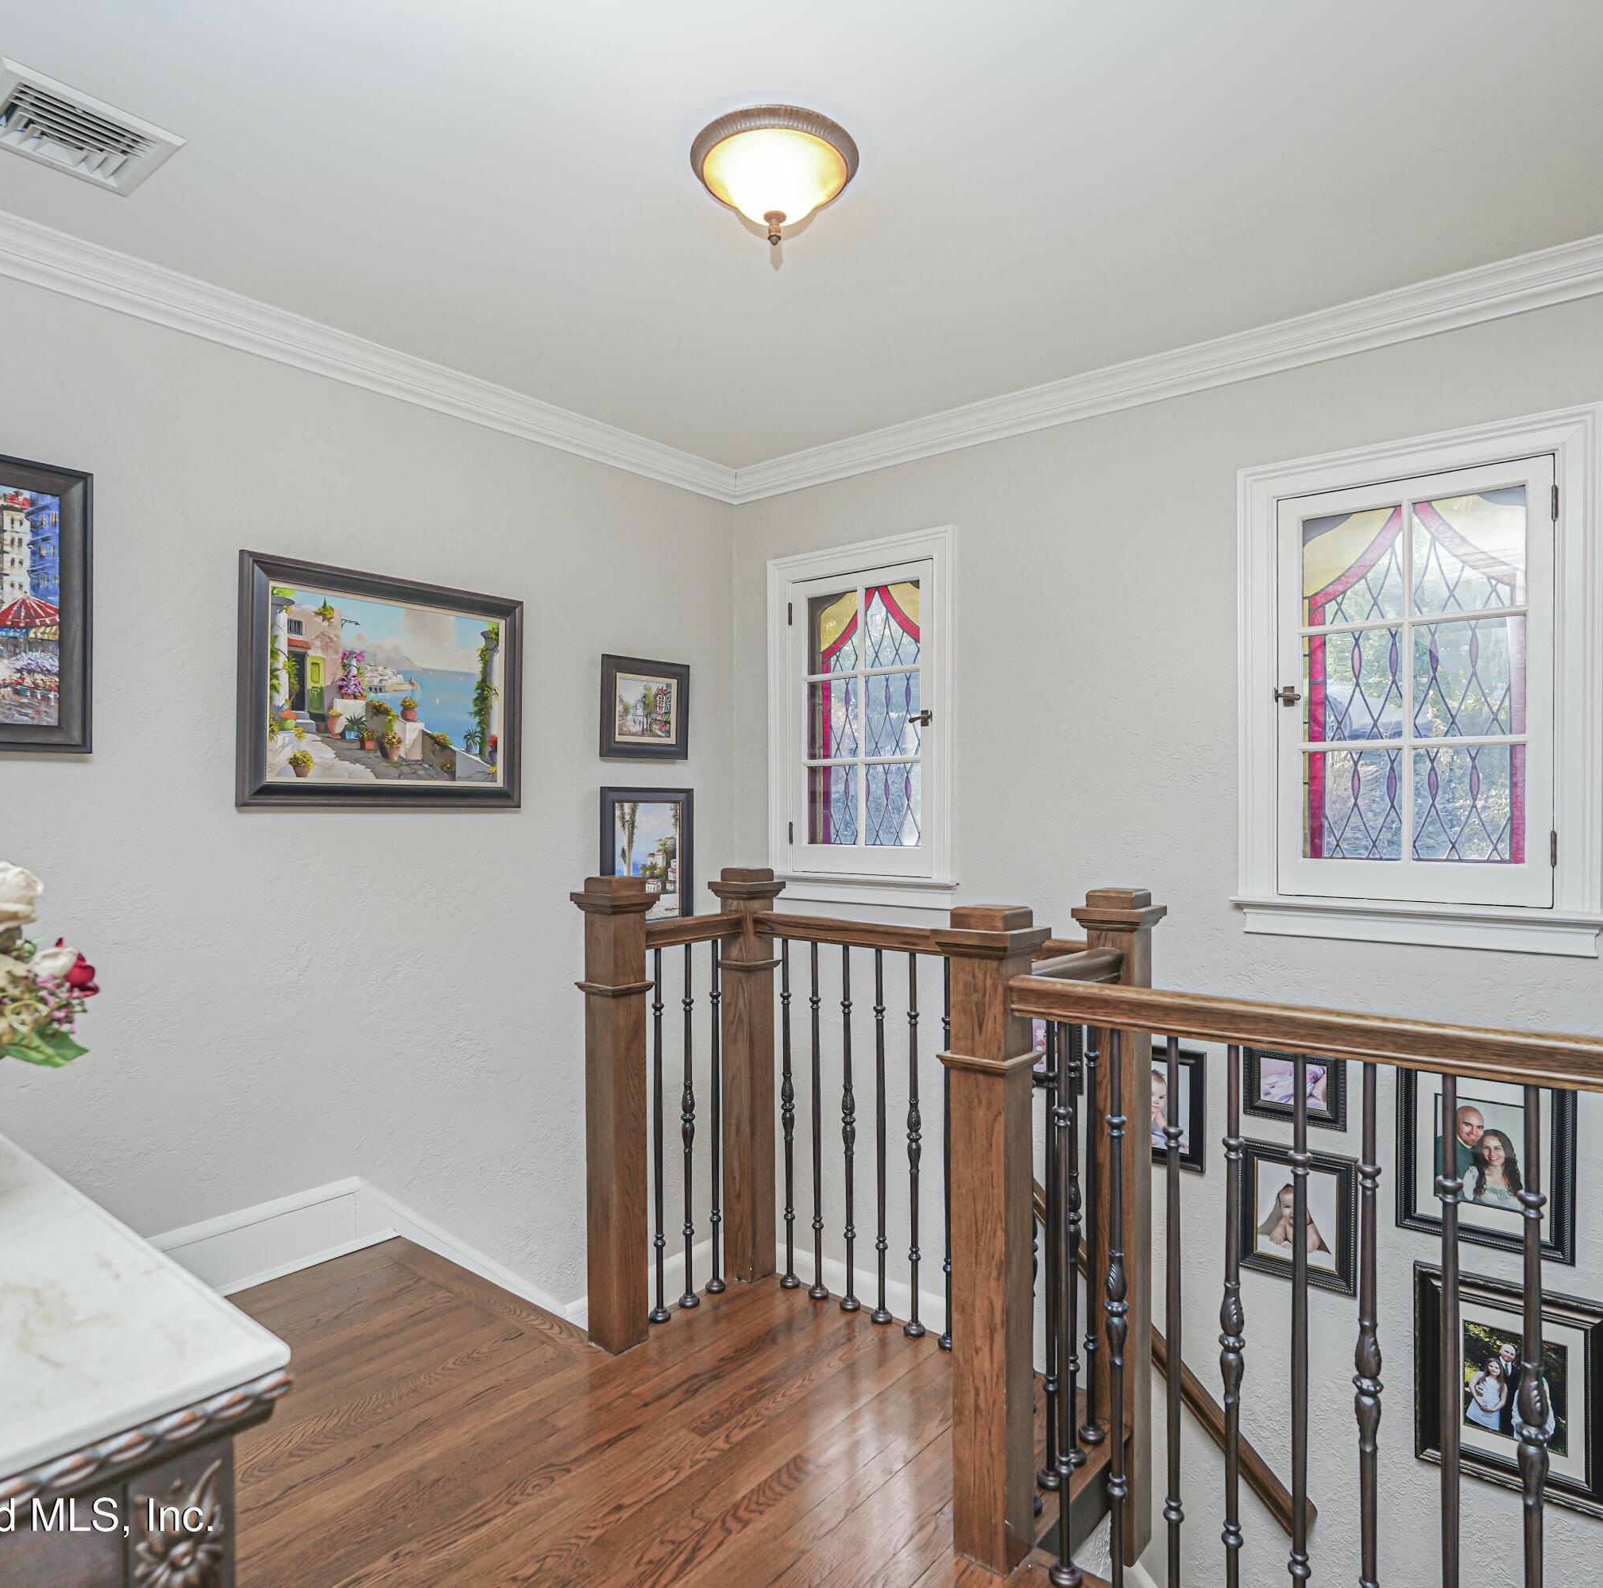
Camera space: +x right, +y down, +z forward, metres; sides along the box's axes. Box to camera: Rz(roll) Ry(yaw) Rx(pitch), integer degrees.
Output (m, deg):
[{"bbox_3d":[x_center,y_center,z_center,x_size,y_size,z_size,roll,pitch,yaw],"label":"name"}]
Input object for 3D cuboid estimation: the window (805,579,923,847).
[{"bbox_3d":[0.208,-0.265,3.677,0.490,0.895,0.037,0,0,39],"label":"window"}]

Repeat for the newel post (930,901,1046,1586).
[{"bbox_3d":[0.310,0.699,1.710,0.140,1.034,0.140,0,0,38],"label":"newel post"}]

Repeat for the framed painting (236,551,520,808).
[{"bbox_3d":[-1.122,-0.277,2.928,0.035,0.635,0.827,0,0,39],"label":"framed painting"}]

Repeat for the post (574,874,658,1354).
[{"bbox_3d":[-0.420,0.708,2.400,0.139,1.052,0.139,0,0,39],"label":"post"}]

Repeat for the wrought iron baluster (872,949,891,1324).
[{"bbox_3d":[0.187,0.789,2.463,0.045,0.862,0.045,0,0,0],"label":"wrought iron baluster"}]

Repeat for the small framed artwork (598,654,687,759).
[{"bbox_3d":[-0.534,-0.292,3.663,0.027,0.337,0.387,0,0,39],"label":"small framed artwork"}]

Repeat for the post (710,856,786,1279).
[{"bbox_3d":[-0.134,0.707,2.711,0.137,1.027,0.137,0,0,39],"label":"post"}]

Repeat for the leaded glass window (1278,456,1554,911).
[{"bbox_3d":[1.493,-0.255,2.610,0.588,1.036,0.050,0,0,39],"label":"leaded glass window"}]

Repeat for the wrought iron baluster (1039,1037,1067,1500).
[{"bbox_3d":[0.436,0.785,1.861,0.045,0.863,0.045,0,0,39],"label":"wrought iron baluster"}]

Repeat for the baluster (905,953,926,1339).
[{"bbox_3d":[0.258,0.795,2.418,0.046,0.873,0.046,0,0,0],"label":"baluster"}]

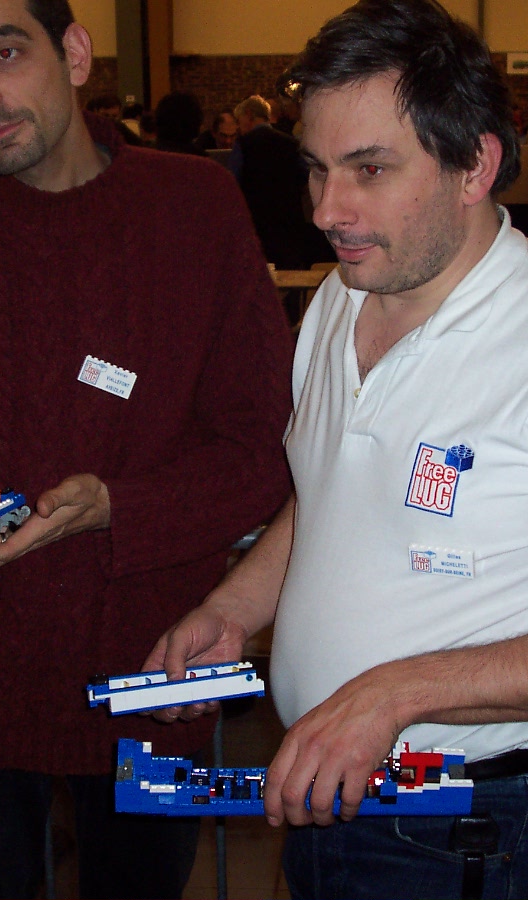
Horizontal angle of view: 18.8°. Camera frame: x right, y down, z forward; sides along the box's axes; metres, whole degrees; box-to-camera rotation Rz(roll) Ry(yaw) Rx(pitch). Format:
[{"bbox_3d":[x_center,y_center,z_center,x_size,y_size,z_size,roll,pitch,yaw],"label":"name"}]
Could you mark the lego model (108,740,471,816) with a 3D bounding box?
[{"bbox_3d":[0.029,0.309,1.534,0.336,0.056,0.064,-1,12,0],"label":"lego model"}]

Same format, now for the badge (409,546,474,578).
[{"bbox_3d":[0.170,0.108,1.530,0.064,0.030,0.008,4,25,14],"label":"badge"}]

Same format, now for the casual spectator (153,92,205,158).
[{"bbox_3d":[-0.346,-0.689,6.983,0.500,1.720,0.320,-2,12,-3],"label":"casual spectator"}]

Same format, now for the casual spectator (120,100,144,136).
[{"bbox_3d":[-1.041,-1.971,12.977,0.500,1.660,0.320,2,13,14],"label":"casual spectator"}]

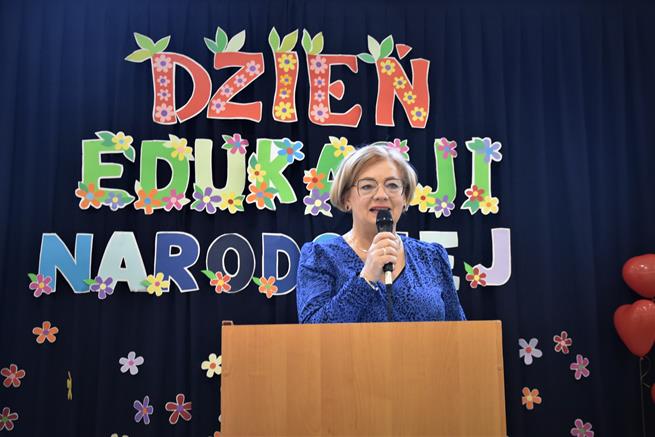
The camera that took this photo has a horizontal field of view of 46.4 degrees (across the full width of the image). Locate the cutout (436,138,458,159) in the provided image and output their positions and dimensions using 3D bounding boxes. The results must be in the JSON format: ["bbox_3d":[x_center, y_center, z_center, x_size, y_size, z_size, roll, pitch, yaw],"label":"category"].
[{"bbox_3d":[0.435,-0.255,2.785,0.074,0.076,0.011,-1,-8,0],"label":"cutout"}]

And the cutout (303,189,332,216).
[{"bbox_3d":[-0.036,-0.058,2.757,0.103,0.100,0.012,-1,-8,0],"label":"cutout"}]

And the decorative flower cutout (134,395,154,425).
[{"bbox_3d":[-0.635,0.663,2.653,0.075,0.102,0.020,-1,-8,0],"label":"decorative flower cutout"}]

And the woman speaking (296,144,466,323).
[{"bbox_3d":[0.148,0.600,1.932,0.490,1.640,0.370,1,-9,-14],"label":"woman speaking"}]

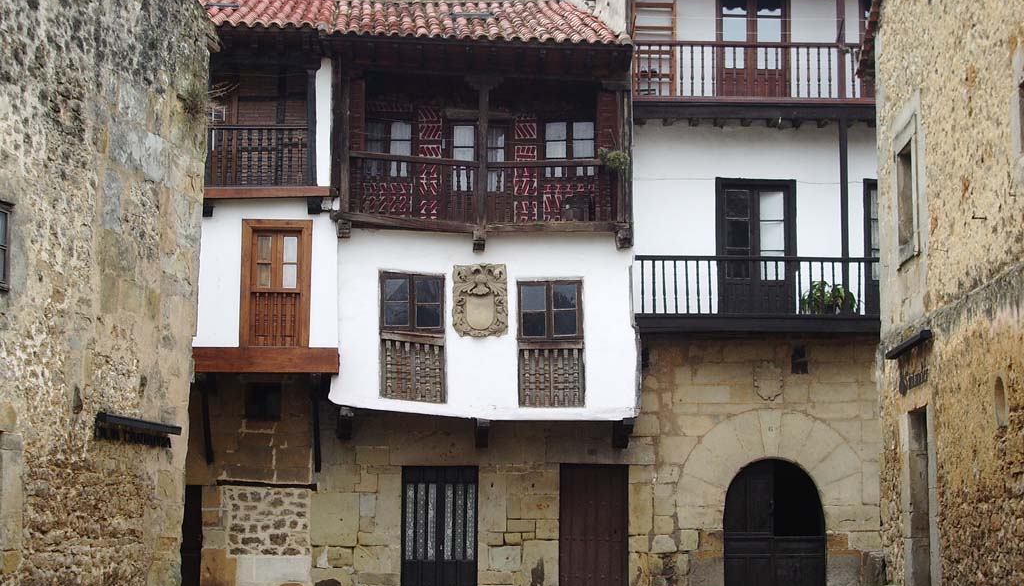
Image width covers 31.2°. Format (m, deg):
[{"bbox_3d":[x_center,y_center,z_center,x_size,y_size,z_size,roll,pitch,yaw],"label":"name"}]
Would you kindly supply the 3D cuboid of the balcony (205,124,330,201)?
[{"bbox_3d":[-3.643,-1.856,27.497,1.922,1.118,0.900,0,-9,1],"label":"balcony"}]

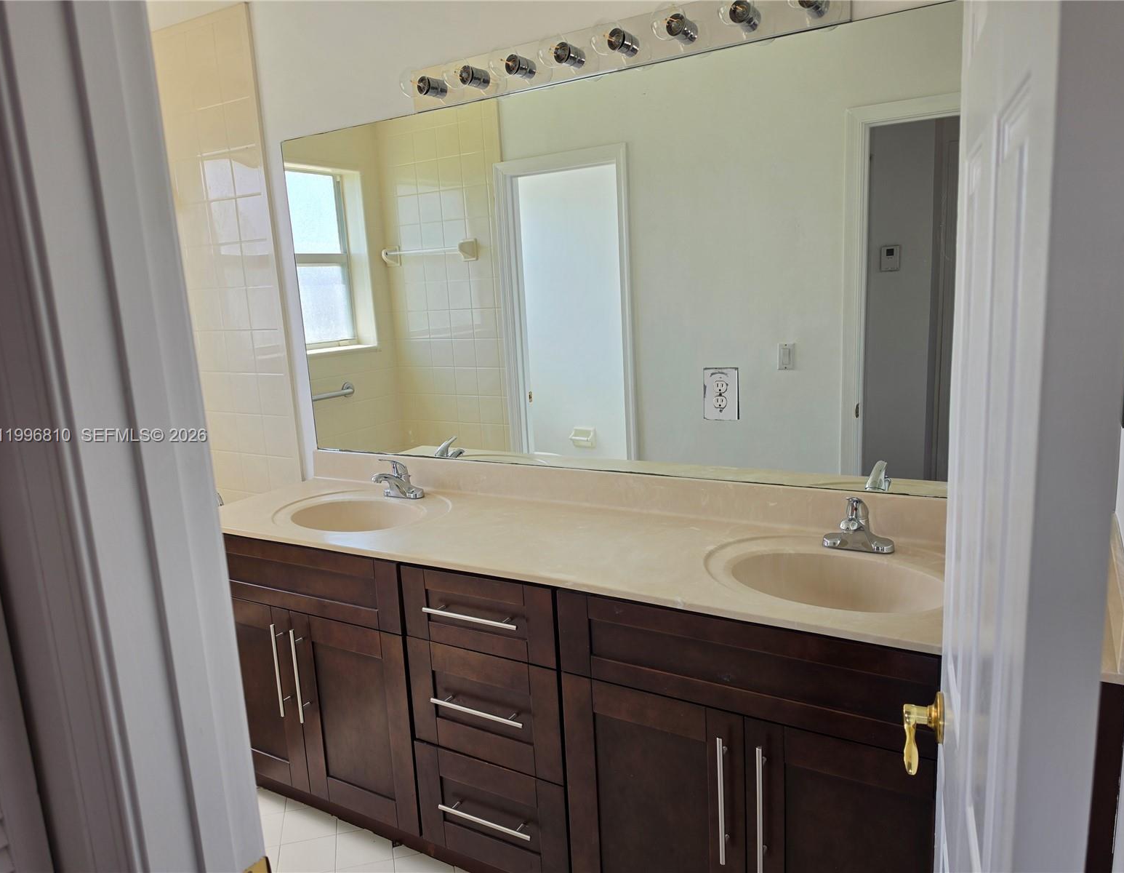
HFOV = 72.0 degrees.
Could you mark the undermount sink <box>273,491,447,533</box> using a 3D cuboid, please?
[{"bbox_3d":[-0.590,0.287,2.339,0.543,0.140,0.407,3,12,30],"label":"undermount sink"}]

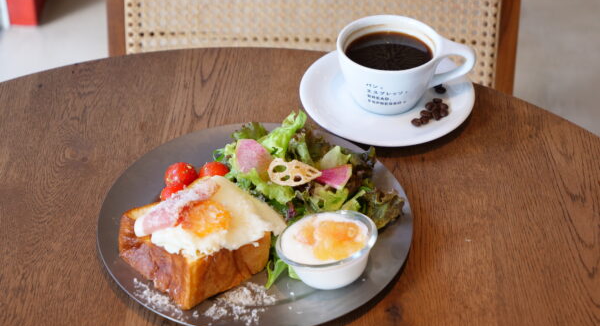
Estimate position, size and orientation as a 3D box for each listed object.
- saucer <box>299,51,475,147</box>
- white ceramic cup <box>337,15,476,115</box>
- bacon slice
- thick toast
[{"bbox_3d":[0.078,-0.055,1.179,0.155,0.020,0.155,1,40,0],"label":"saucer"},{"bbox_3d":[0.093,-0.081,1.160,0.121,0.061,0.087,-3,40,-4],"label":"white ceramic cup"},{"bbox_3d":[-0.091,0.035,0.997,0.080,0.012,0.026,-32,49,-33],"label":"bacon slice"},{"bbox_3d":[-0.079,0.059,1.011,0.077,0.049,0.083,-27,47,-29],"label":"thick toast"}]

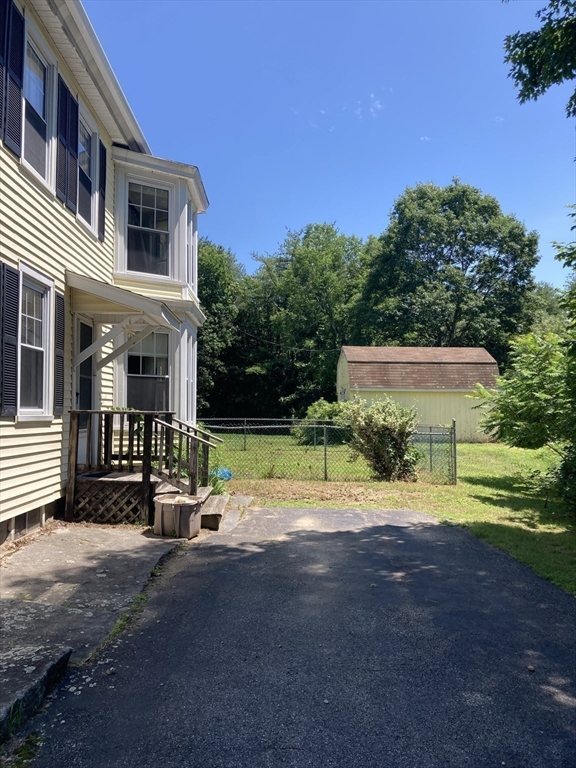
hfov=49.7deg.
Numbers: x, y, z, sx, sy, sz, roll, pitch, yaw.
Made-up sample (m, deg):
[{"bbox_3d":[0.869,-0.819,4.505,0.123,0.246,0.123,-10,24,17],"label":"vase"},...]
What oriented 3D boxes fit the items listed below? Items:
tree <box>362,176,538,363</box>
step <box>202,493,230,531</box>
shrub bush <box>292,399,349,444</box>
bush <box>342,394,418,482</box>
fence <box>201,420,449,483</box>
[{"bbox_3d":[10.784,-5.240,42.000,12.300,17.300,12.000,0,-3,-1],"label":"tree"},{"bbox_3d":[-1.060,1.850,9.050,0.330,0.200,1.900,0,-3,-1],"label":"step"},{"bbox_3d":[1.543,1.630,27.000,2.700,2.050,2.400,0,-3,-1],"label":"shrub bush"},{"bbox_3d":[2.003,1.204,13.600,1.720,1.850,1.600,0,-3,-1],"label":"bush"},{"bbox_3d":[0.881,1.527,13.850,5.600,1.360,0.120,0,-3,-1],"label":"fence"}]

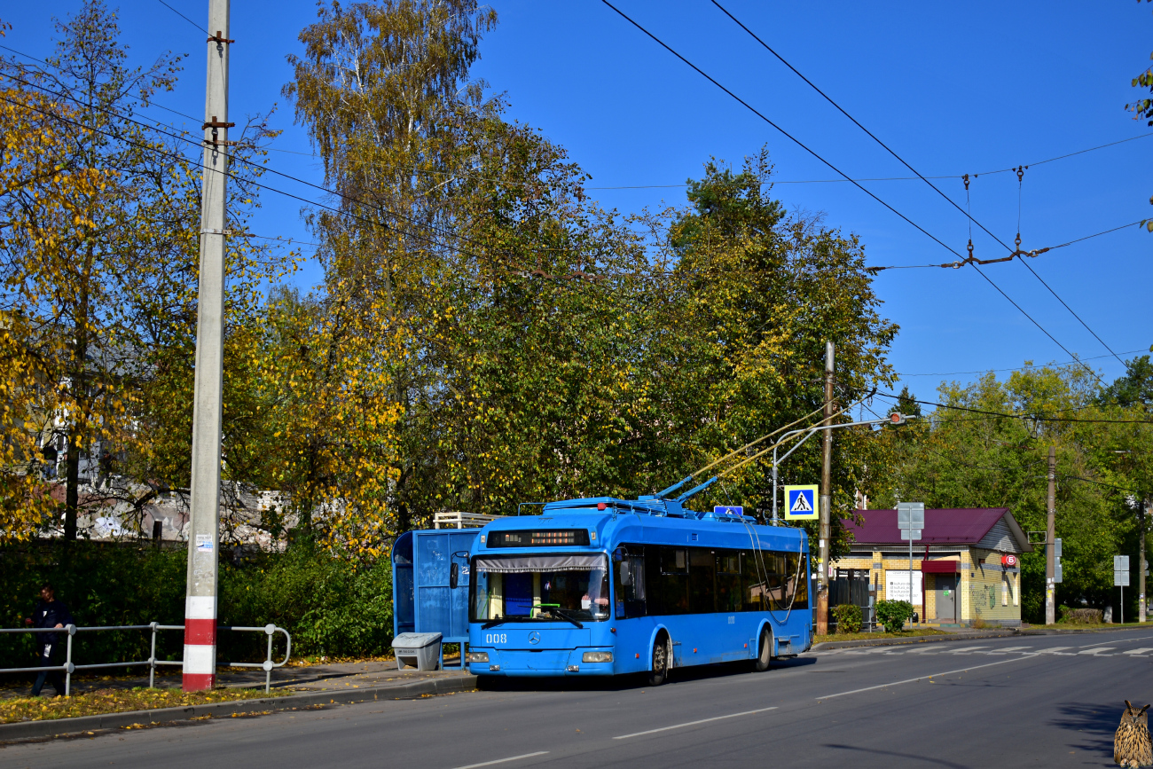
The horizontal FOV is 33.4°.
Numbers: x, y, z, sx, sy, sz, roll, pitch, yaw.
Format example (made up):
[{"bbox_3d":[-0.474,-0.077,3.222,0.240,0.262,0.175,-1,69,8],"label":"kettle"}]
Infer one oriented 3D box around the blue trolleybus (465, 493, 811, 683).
[{"bbox_3d":[1.588,3.754,36.066,2.500,3.400,12.000,-3,-7,22],"label":"blue trolleybus"}]

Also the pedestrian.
[{"bbox_3d":[-7.835,3.806,28.500,0.530,1.720,0.550,-4,-8,35],"label":"pedestrian"}]

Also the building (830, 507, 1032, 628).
[{"bbox_3d":[18.041,9.597,101.092,9.300,5.950,12.200,-3,-7,25],"label":"building"}]

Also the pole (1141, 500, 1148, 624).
[{"bbox_3d":[36.069,10.748,122.493,0.380,8.800,0.380,1,-6,0],"label":"pole"}]

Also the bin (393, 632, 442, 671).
[{"bbox_3d":[-2.944,4.925,35.561,0.660,0.710,0.680,-3,-7,27],"label":"bin"}]

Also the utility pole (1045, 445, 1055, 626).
[{"bbox_3d":[24.838,7.892,100.520,0.430,9.300,0.430,2,-6,0],"label":"utility pole"}]

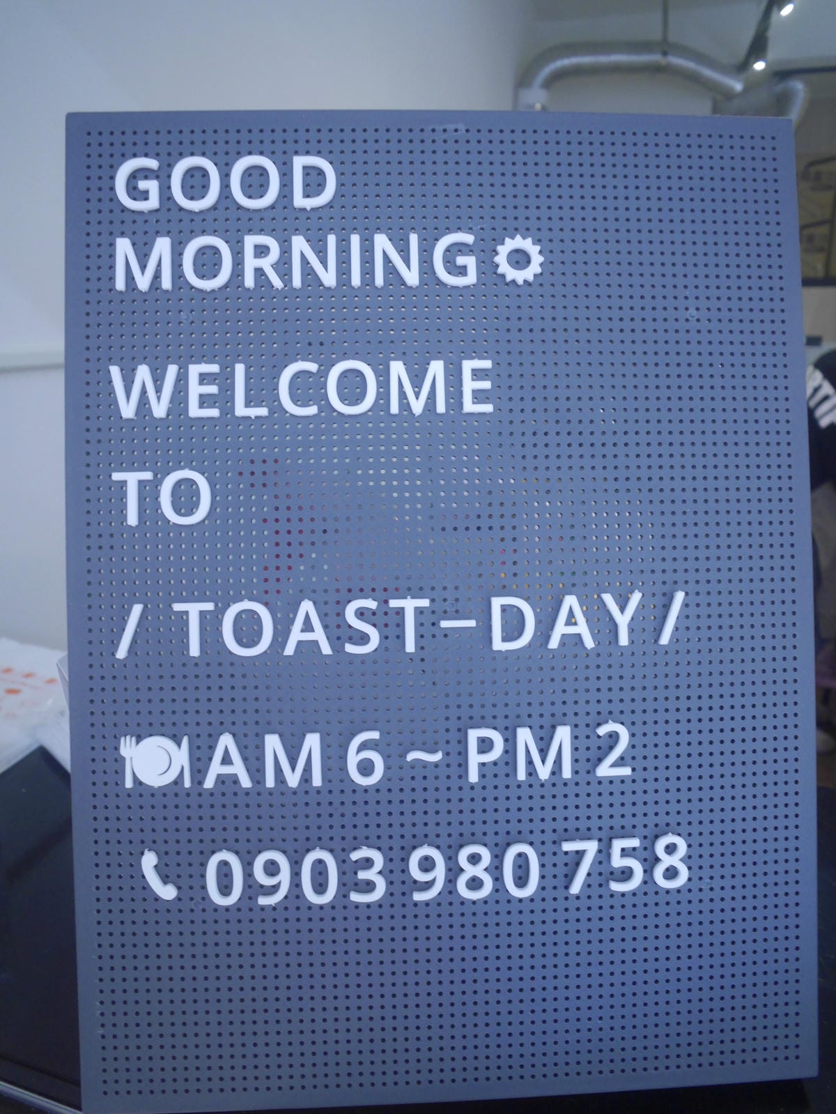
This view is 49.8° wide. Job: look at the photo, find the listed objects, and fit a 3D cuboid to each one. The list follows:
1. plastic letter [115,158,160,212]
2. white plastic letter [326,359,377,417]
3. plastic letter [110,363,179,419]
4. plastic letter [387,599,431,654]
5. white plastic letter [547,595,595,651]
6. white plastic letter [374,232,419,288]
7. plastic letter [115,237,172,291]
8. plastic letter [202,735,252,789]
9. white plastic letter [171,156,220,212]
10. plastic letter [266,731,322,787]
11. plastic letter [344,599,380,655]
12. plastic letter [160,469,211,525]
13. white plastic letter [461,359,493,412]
[{"bbox_3d":[-0.109,-0.144,0.349,0.016,0.020,0.003,-1,-1,-3],"label":"plastic letter"},{"bbox_3d":[-0.026,-0.066,0.352,0.019,0.021,0.003,-1,-1,-3],"label":"white plastic letter"},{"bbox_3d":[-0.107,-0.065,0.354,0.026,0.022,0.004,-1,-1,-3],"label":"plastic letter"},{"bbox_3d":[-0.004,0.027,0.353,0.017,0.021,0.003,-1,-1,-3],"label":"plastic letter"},{"bbox_3d":[0.060,0.025,0.356,0.018,0.021,0.003,-1,-1,-3],"label":"white plastic letter"},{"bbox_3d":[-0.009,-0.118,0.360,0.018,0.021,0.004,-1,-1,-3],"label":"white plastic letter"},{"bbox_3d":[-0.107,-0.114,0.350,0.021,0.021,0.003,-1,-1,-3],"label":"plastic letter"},{"bbox_3d":[-0.073,0.079,0.348,0.018,0.020,0.003,-1,-1,-3],"label":"plastic letter"},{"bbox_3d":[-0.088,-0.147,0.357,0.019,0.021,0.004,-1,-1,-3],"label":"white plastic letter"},{"bbox_3d":[-0.048,0.079,0.349,0.021,0.020,0.003,-1,-1,-3],"label":"plastic letter"},{"bbox_3d":[-0.022,0.027,0.351,0.013,0.021,0.003,-1,-1,-3],"label":"plastic letter"},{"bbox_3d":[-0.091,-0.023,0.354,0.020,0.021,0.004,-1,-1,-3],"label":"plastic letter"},{"bbox_3d":[0.024,-0.067,0.355,0.012,0.020,0.003,-1,-1,-3],"label":"white plastic letter"}]

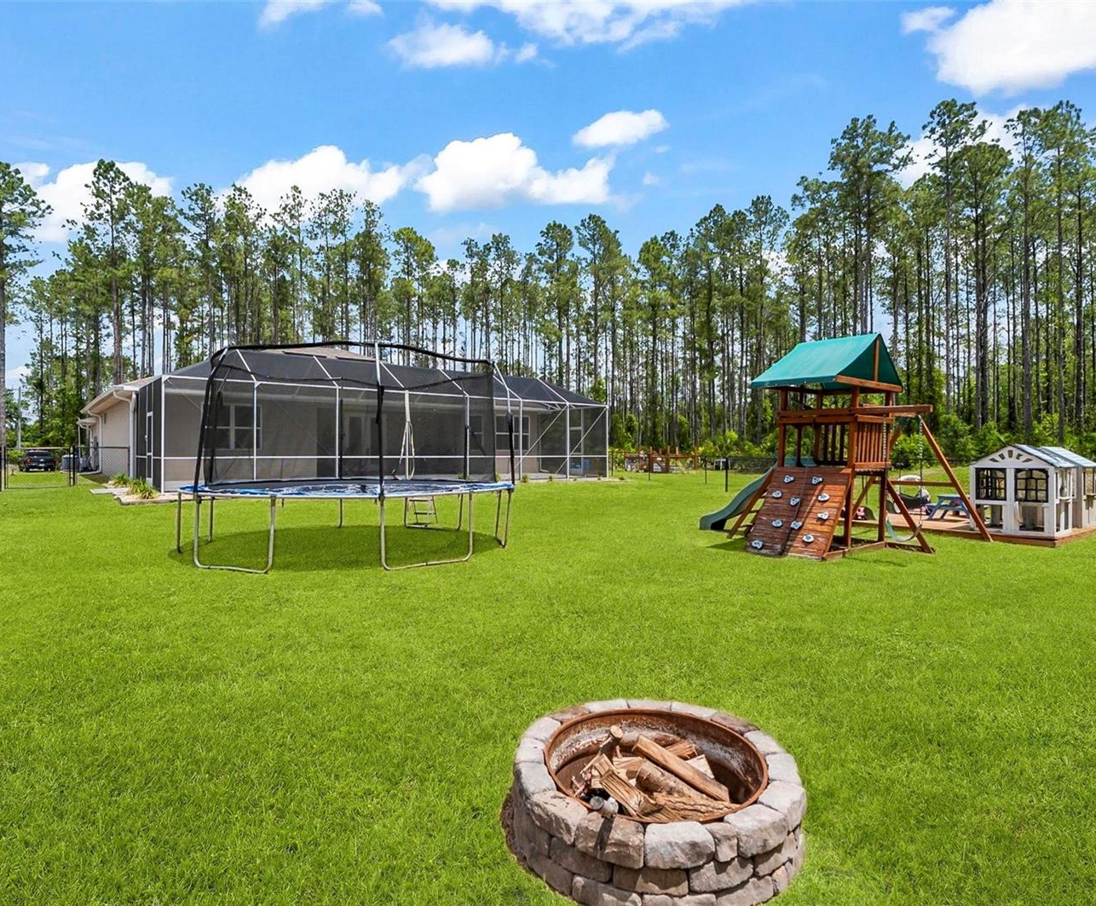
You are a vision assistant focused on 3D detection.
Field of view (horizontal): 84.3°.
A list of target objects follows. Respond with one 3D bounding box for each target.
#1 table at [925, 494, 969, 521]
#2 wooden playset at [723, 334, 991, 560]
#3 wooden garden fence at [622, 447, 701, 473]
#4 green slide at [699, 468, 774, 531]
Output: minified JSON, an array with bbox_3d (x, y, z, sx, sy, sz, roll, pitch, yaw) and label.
[{"bbox_3d":[8.175,1.097,12.092,0.880,0.490,0.870,0,0,-39],"label":"table"},{"bbox_3d":[4.807,-0.127,9.902,4.100,3.150,3.350,0,0,-39],"label":"wooden playset"},{"bbox_3d":[7.000,0.380,37.600,2.600,1.600,3.600,0,0,-38],"label":"wooden garden fence"},{"bbox_3d":[3.708,0.772,10.748,0.550,1.360,2.150,0,0,-39],"label":"green slide"}]

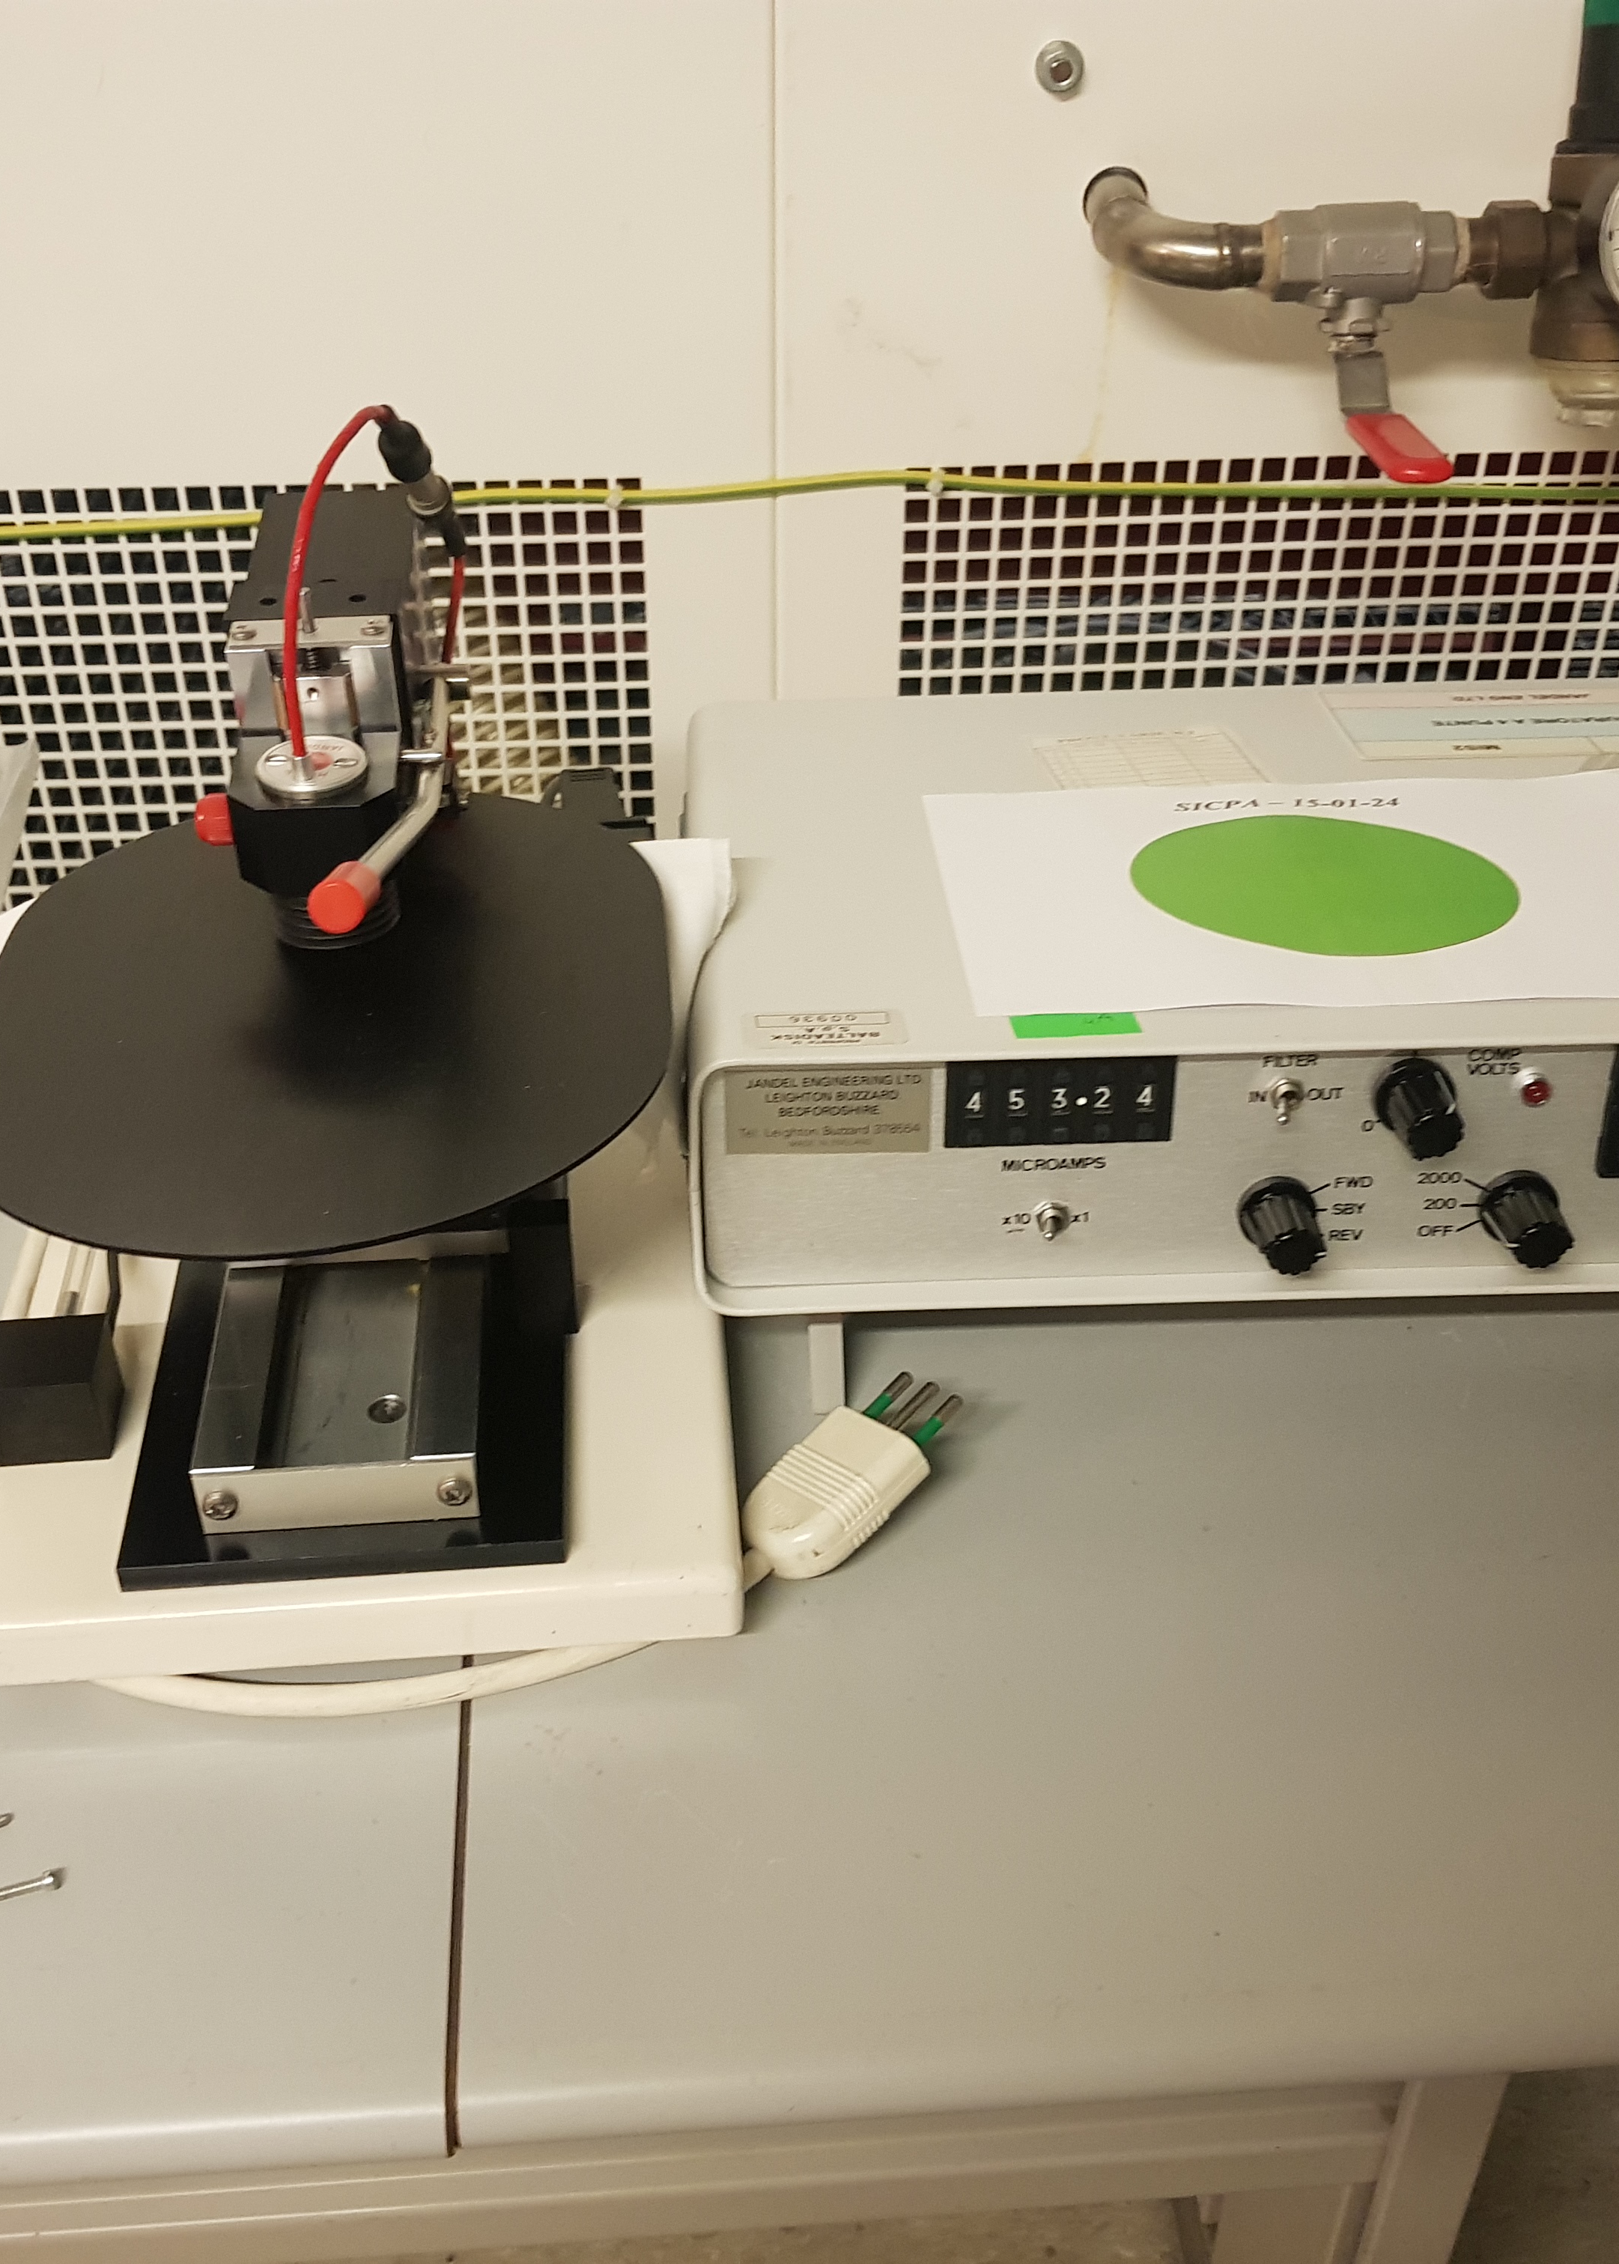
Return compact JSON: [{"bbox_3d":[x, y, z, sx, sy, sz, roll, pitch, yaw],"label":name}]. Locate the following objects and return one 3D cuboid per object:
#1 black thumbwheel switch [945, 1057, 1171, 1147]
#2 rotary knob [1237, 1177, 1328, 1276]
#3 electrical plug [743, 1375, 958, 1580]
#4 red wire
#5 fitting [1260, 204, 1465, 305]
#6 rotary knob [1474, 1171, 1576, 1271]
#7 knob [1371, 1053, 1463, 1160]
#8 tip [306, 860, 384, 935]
[{"bbox_3d":[0.074,-0.010,0.675,0.070,0.030,0.010,-2,30,-2],"label":"black thumbwheel switch"},{"bbox_3d":[0.143,0.029,0.686,0.023,0.023,0.021,-2,30,-2],"label":"rotary knob"},{"bbox_3d":[0.014,0.100,0.655,0.031,0.016,0.074,27,57,27],"label":"electrical plug"},{"bbox_3d":[-0.126,-0.146,0.607,0.033,0.089,0.029,-2,34,-4],"label":"red wire"},{"bbox_3d":[0.197,-0.311,0.803,0.069,0.034,0.034,-2,34,-4],"label":"fitting"},{"bbox_3d":[0.218,0.027,0.689,0.023,0.023,0.021,-2,30,-2],"label":"rotary knob"},{"bbox_3d":[0.180,-0.007,0.668,0.023,0.023,0.021,-2,30,-2],"label":"knob"},{"bbox_3d":[-0.118,-0.062,0.583,0.014,0.014,0.021,4,28,5],"label":"tip"}]

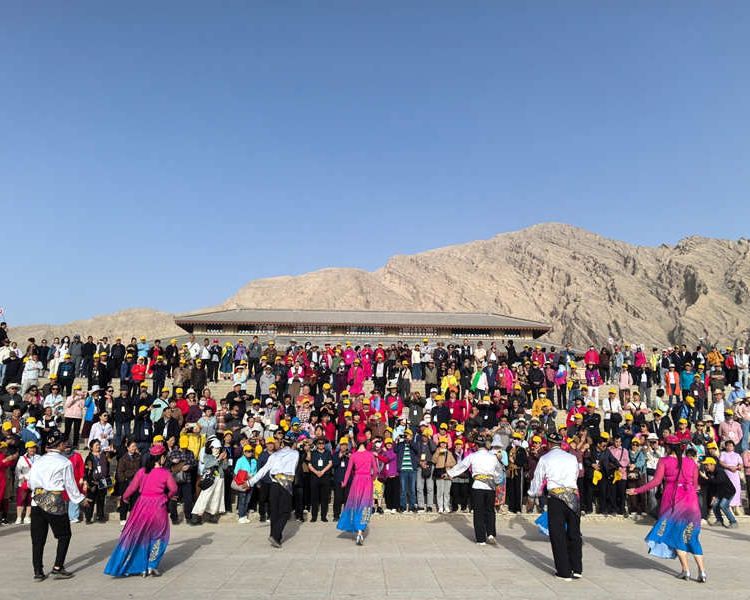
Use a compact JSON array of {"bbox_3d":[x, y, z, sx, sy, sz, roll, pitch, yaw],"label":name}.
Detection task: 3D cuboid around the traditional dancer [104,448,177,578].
[{"bbox_3d":[-2.900,2.611,7.892,0.830,1.560,0.620,2,-13,-8],"label":"traditional dancer"}]

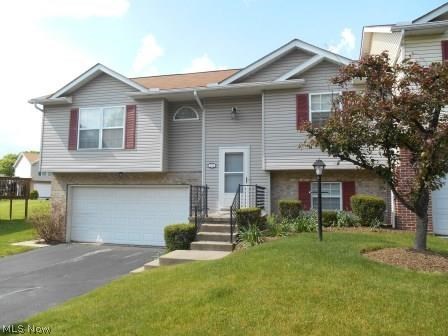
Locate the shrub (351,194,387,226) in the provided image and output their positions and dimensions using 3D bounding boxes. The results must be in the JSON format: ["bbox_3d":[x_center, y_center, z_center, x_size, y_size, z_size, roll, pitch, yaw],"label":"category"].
[{"bbox_3d":[4.183,1.244,9.845,0.840,0.920,0.850,-1,-5,14],"label":"shrub"}]

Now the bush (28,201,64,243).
[{"bbox_3d":[-6.611,2.014,12.700,1.100,1.530,1.000,-1,-5,14],"label":"bush"}]

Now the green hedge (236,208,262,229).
[{"bbox_3d":[0.673,1.400,9.036,0.660,0.610,0.650,-1,-5,14],"label":"green hedge"}]

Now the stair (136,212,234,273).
[{"bbox_3d":[-0.479,1.920,9.270,2.000,1.110,3.750,-1,-5,14],"label":"stair"}]

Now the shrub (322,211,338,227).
[{"bbox_3d":[3.182,1.520,10.142,0.510,0.480,0.500,-1,-5,14],"label":"shrub"}]

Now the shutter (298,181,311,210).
[{"bbox_3d":[2.655,0.912,11.003,0.390,0.930,0.050,-1,-5,14],"label":"shutter"}]

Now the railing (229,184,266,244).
[{"bbox_3d":[0.766,1.279,9.928,0.560,1.550,2.600,-1,-5,14],"label":"railing"}]

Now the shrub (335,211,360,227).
[{"bbox_3d":[3.608,1.487,9.885,0.740,0.470,0.600,-1,-5,14],"label":"shrub"}]

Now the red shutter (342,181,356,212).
[{"bbox_3d":[3.976,0.904,10.680,0.410,0.920,0.050,-1,-5,14],"label":"red shutter"}]

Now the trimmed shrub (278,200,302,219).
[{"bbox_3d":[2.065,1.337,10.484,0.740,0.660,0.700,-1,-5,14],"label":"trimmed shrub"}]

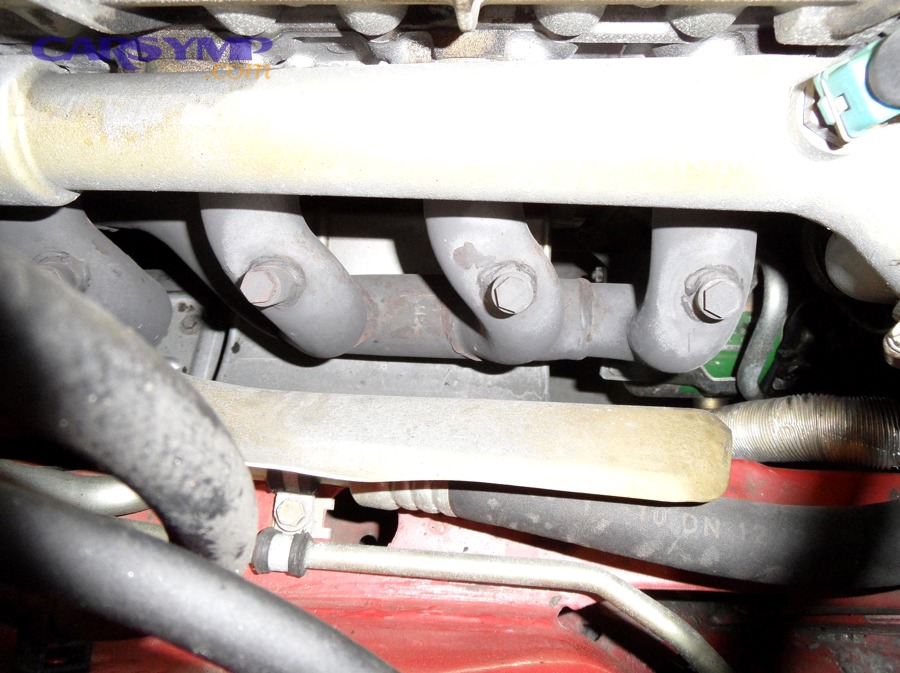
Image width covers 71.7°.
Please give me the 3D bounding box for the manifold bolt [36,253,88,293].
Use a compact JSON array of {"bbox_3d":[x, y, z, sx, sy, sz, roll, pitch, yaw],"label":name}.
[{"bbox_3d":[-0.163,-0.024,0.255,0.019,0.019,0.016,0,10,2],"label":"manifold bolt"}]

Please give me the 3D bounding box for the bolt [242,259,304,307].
[{"bbox_3d":[-0.078,-0.022,0.267,0.018,0.018,0.014,0,9,15],"label":"bolt"}]

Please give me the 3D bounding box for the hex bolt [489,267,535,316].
[{"bbox_3d":[0.026,-0.019,0.266,0.018,0.018,0.012,0,13,-6],"label":"hex bolt"}]

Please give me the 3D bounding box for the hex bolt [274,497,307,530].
[{"bbox_3d":[-0.072,0.081,0.285,0.015,0.008,0.015,0,78,-8],"label":"hex bolt"}]

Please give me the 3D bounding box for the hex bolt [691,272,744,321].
[{"bbox_3d":[0.115,-0.016,0.266,0.018,0.018,0.012,0,12,3],"label":"hex bolt"}]

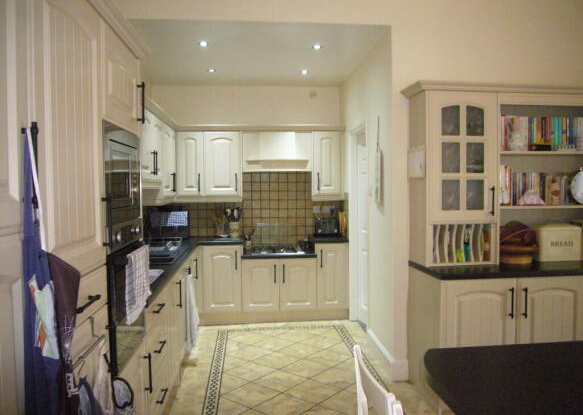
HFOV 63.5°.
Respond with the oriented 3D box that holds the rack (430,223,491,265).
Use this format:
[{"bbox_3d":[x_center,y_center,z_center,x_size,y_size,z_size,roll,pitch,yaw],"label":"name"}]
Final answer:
[{"bbox_3d":[1.159,0.245,3.374,0.445,0.285,0.310,-1,3,-6],"label":"rack"}]

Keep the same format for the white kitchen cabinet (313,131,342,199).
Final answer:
[{"bbox_3d":[0.396,-0.474,5.467,0.340,0.740,0.320,-1,2,-5],"label":"white kitchen cabinet"}]

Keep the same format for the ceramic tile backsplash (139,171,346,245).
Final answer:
[{"bbox_3d":[-0.506,0.013,5.553,2.200,0.840,0.030,-1,2,-5],"label":"ceramic tile backsplash"}]

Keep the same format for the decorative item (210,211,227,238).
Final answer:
[{"bbox_3d":[-0.830,0.193,5.359,0.180,0.300,0.140,-1,2,-5],"label":"decorative item"}]

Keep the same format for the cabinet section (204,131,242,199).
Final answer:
[{"bbox_3d":[-0.769,-0.485,5.402,0.418,0.722,0.330,-1,2,-5],"label":"cabinet section"}]

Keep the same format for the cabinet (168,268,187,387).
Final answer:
[{"bbox_3d":[-1.153,0.828,3.564,0.580,0.685,1.000,-1,3,-6],"label":"cabinet"}]

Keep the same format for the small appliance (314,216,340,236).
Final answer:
[{"bbox_3d":[0.388,0.215,5.389,0.270,0.217,0.260,-1,3,-6],"label":"small appliance"}]

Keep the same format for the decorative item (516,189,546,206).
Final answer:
[{"bbox_3d":[1.755,-0.073,3.462,0.190,0.110,0.060,-1,2,-5],"label":"decorative item"}]

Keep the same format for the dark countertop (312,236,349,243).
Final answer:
[{"bbox_3d":[0.404,0.348,5.356,0.375,0.040,0.600,-1,3,-6],"label":"dark countertop"}]

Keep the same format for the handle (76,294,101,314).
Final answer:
[{"bbox_3d":[-0.639,0.298,1.450,0.040,0.020,0.212,-1,2,-5],"label":"handle"}]

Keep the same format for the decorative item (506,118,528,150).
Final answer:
[{"bbox_3d":[1.566,-0.515,3.335,0.145,0.235,0.110,-1,3,-6],"label":"decorative item"}]

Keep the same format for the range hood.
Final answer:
[{"bbox_3d":[-0.170,-0.626,5.382,0.777,0.438,0.350,-1,3,-6],"label":"range hood"}]

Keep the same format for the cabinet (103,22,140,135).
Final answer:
[{"bbox_3d":[-1.028,-0.528,2.043,0.580,0.372,0.600,-1,3,-6],"label":"cabinet"}]

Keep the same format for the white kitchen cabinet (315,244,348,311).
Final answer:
[{"bbox_3d":[0.421,0.743,5.370,0.345,0.715,0.550,-1,2,-5],"label":"white kitchen cabinet"}]

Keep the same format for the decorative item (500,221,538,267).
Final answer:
[{"bbox_3d":[1.588,0.247,3.431,0.300,0.287,0.270,-1,3,-6],"label":"decorative item"}]

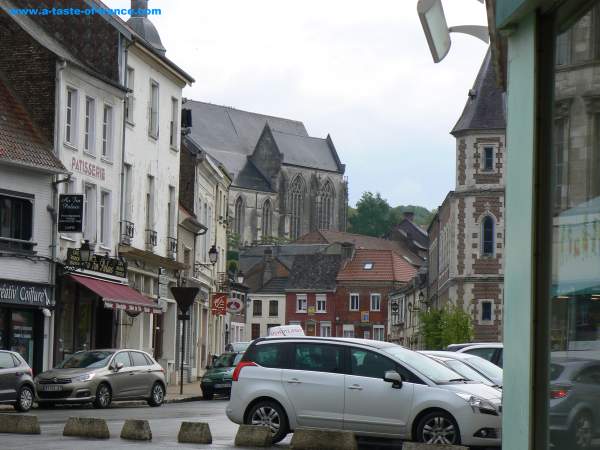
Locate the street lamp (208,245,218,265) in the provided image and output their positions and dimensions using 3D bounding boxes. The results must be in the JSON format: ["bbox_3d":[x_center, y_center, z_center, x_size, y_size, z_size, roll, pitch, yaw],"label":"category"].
[{"bbox_3d":[-3.150,1.074,77.000,0.360,0.750,0.360,1,-4,6],"label":"street lamp"}]

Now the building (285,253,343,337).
[{"bbox_3d":[2.001,7.491,217.000,5.200,8.800,7.200,0,-4,17],"label":"building"}]

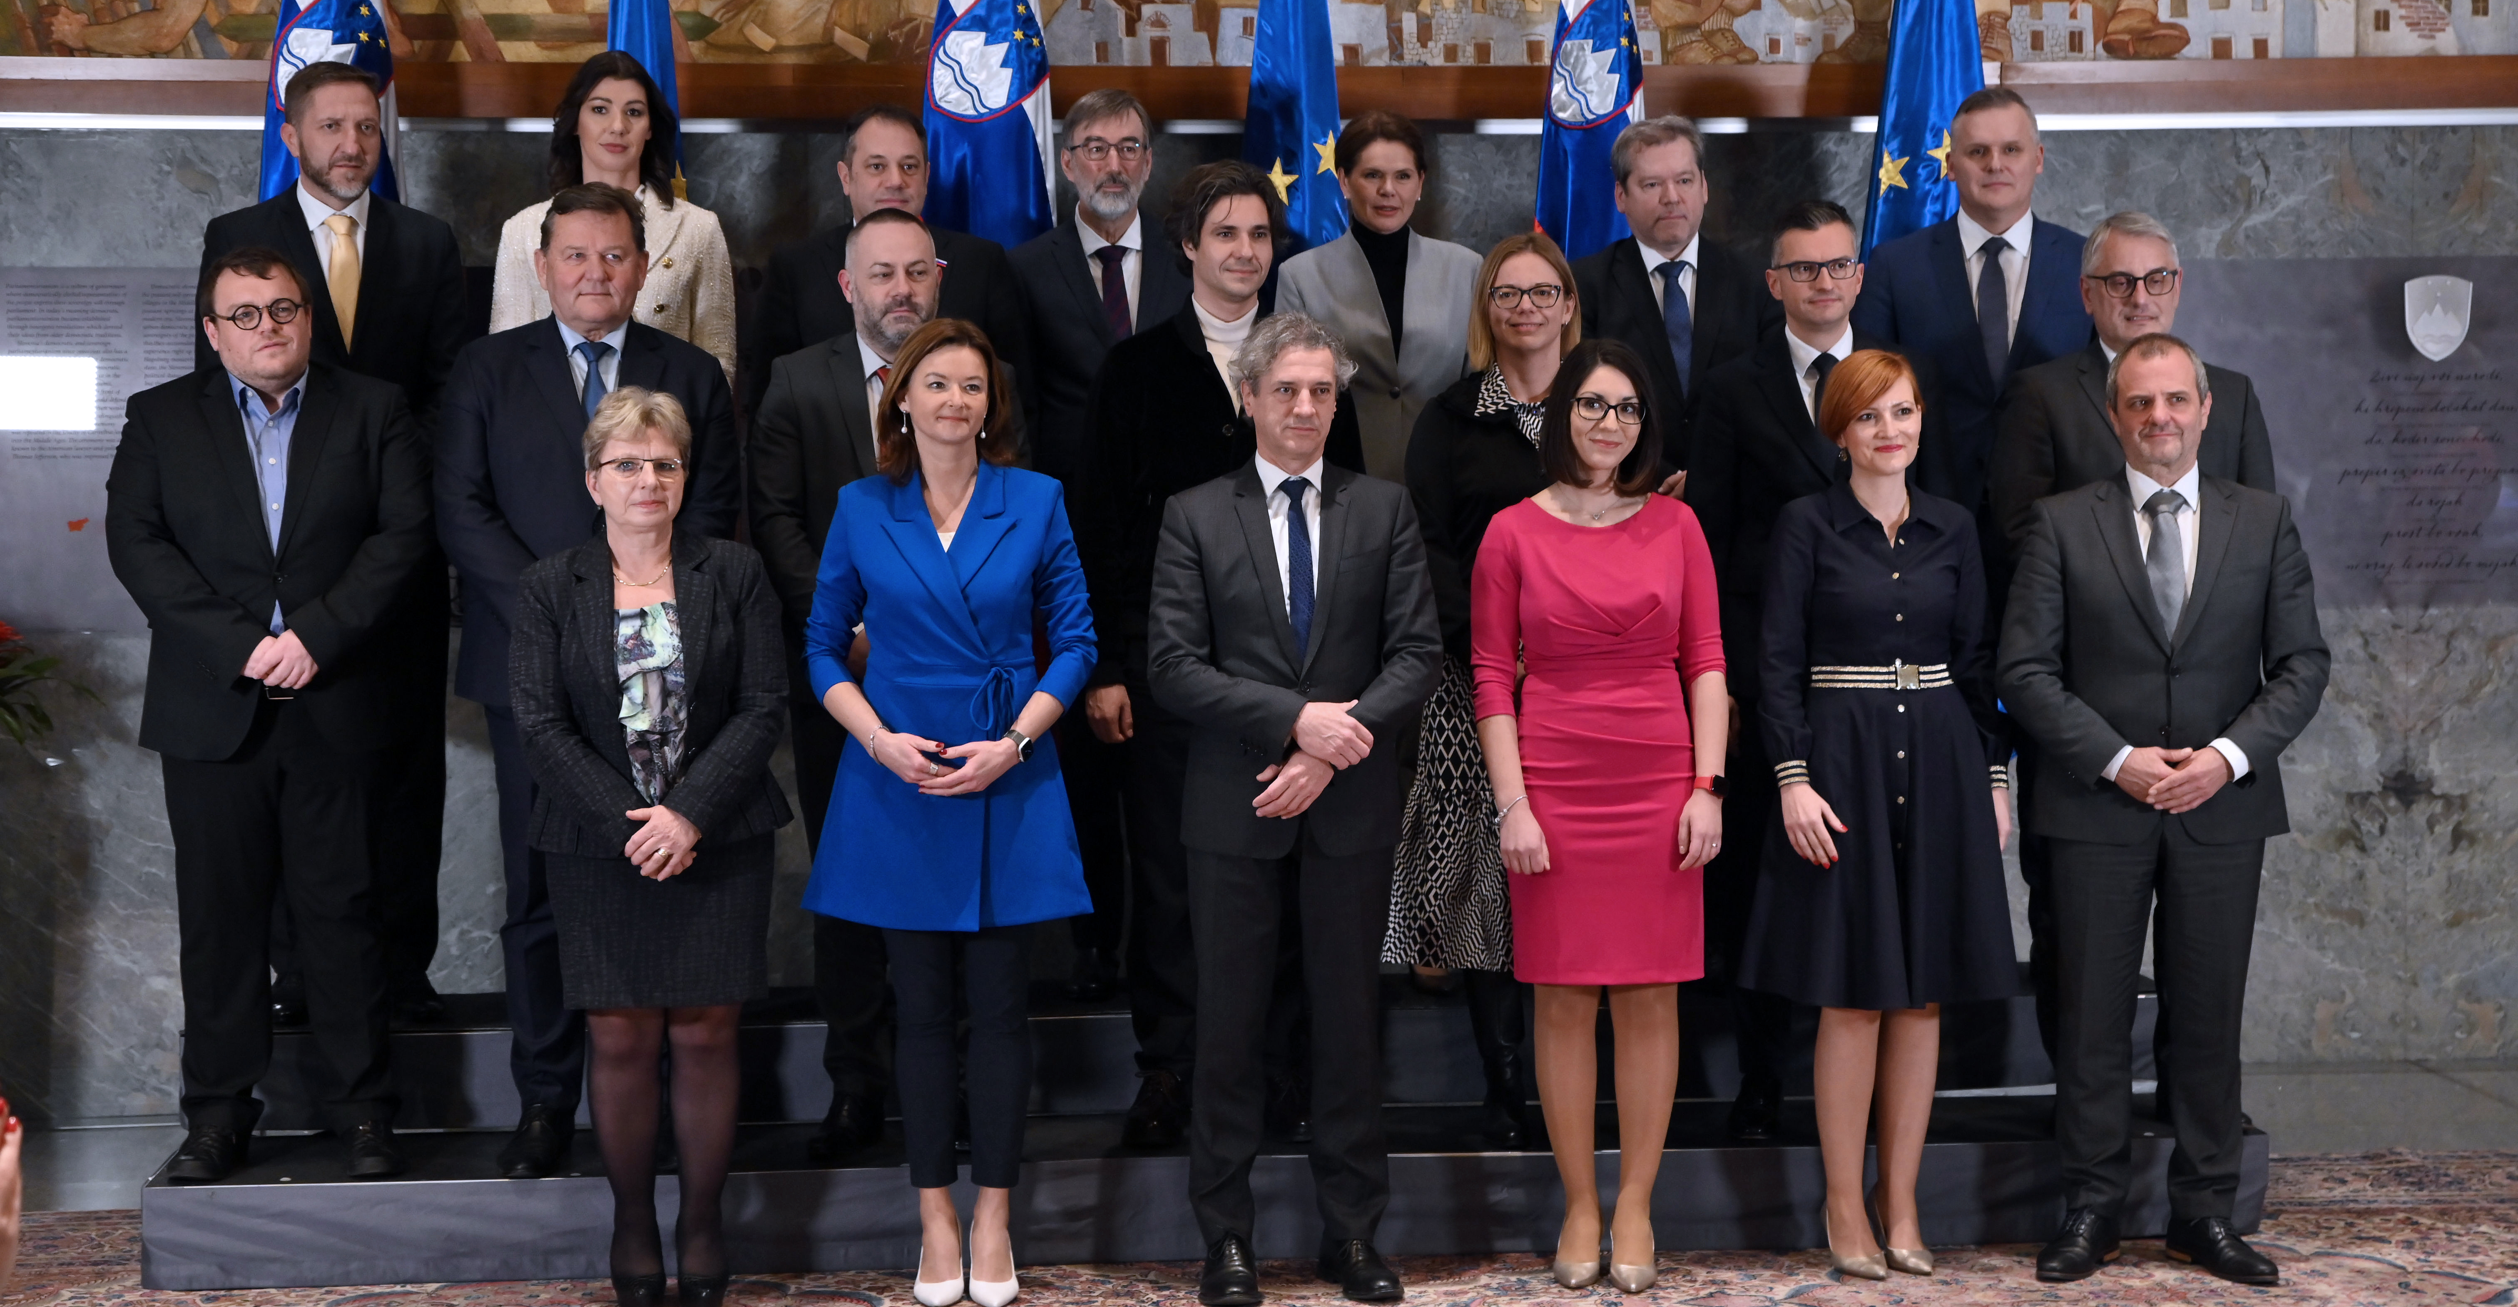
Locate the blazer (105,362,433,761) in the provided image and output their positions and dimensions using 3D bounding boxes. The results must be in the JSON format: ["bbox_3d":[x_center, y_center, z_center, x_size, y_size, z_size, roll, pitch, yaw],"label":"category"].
[{"bbox_3d":[-1.869,-0.175,7.930,0.590,0.730,0.400,-1,4,-16],"label":"blazer"}]

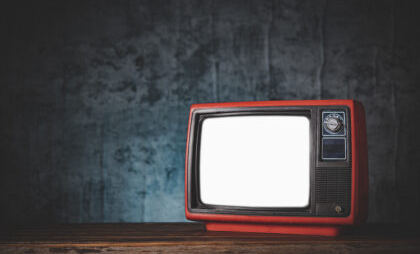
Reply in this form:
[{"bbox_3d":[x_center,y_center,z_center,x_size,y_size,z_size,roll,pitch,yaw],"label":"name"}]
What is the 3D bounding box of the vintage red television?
[{"bbox_3d":[0.191,0.110,1.842,0.420,0.323,0.311,-1,-4,20],"label":"vintage red television"}]

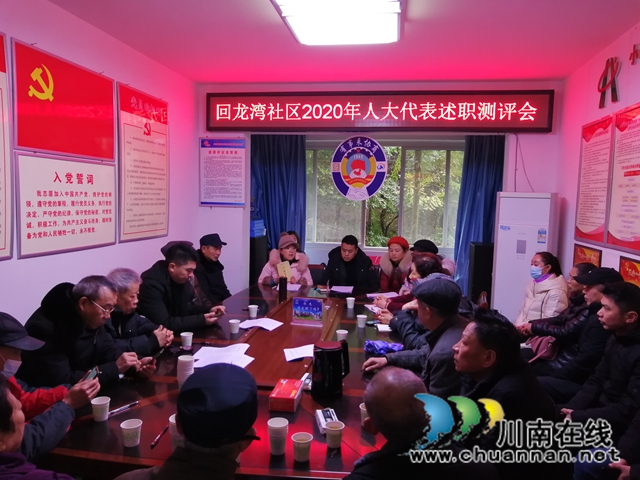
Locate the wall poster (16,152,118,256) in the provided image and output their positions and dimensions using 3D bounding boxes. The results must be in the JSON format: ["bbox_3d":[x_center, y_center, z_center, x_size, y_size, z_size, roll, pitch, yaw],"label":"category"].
[{"bbox_3d":[-1.590,-0.224,3.251,0.025,0.595,0.988,2,5,9],"label":"wall poster"}]

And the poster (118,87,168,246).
[{"bbox_3d":[-1.474,-0.617,4.249,0.025,1.237,0.835,2,5,9],"label":"poster"}]

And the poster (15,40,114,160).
[{"bbox_3d":[-1.624,-0.856,3.276,0.025,0.610,0.992,2,5,9],"label":"poster"}]

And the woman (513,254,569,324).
[{"bbox_3d":[1.540,0.724,3.830,0.760,1.260,0.520,2,5,6],"label":"woman"}]

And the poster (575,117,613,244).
[{"bbox_3d":[2.018,-0.425,3.709,0.020,0.908,0.604,2,5,9],"label":"poster"}]

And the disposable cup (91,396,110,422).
[{"bbox_3d":[-0.851,0.661,1.942,0.074,0.077,0.074,1,5,0],"label":"disposable cup"}]

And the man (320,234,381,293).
[{"bbox_3d":[0.270,0.578,4.858,0.600,1.280,0.720,2,5,9],"label":"man"}]

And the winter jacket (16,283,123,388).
[{"bbox_3d":[-1.193,0.601,2.539,0.610,0.720,0.570,2,5,14],"label":"winter jacket"}]

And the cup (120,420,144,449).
[{"bbox_3d":[-0.675,0.692,1.780,0.073,0.076,0.073,1,5,0],"label":"cup"}]

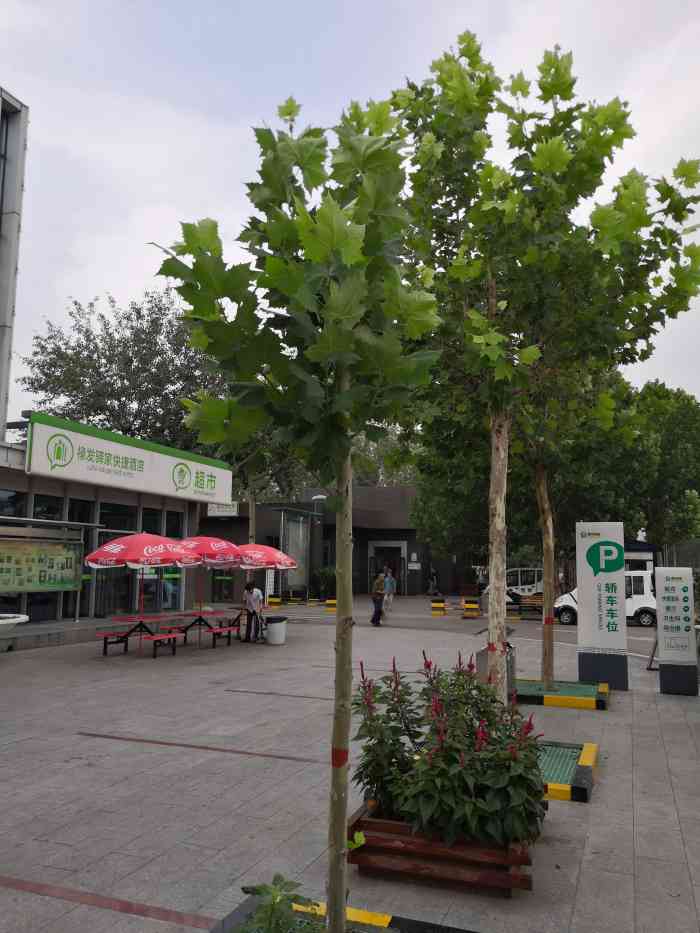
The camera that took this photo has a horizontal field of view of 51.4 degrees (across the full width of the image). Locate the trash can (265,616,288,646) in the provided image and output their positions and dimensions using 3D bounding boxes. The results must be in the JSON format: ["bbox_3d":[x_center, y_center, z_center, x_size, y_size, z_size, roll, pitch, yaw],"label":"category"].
[{"bbox_3d":[-1.710,3.866,17.000,0.500,0.670,0.500,1,-7,-6],"label":"trash can"}]

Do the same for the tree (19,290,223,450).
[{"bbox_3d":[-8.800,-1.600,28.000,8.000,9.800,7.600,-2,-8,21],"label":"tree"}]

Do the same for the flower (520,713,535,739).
[{"bbox_3d":[1.024,1.495,4.200,0.080,0.150,0.075,-2,-8,21],"label":"flower"}]

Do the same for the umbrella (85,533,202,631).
[{"bbox_3d":[-4.070,2.320,14.170,2.320,2.050,2.320,-2,-8,21],"label":"umbrella"}]

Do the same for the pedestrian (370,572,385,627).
[{"bbox_3d":[0.863,4.203,23.000,0.460,1.680,0.360,-5,-9,37],"label":"pedestrian"}]

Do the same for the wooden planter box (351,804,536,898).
[{"bbox_3d":[0.679,2.281,4.675,1.050,0.320,1.240,-2,-7,18],"label":"wooden planter box"}]

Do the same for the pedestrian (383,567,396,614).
[{"bbox_3d":[1.458,4.637,27.000,0.500,1.700,0.380,0,-7,6],"label":"pedestrian"}]

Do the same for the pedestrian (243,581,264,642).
[{"bbox_3d":[-2.372,3.546,17.800,0.520,1.530,0.450,-1,-7,14],"label":"pedestrian"}]

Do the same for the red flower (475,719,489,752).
[{"bbox_3d":[0.732,1.497,4.050,0.078,0.185,0.076,-2,-8,21],"label":"red flower"}]

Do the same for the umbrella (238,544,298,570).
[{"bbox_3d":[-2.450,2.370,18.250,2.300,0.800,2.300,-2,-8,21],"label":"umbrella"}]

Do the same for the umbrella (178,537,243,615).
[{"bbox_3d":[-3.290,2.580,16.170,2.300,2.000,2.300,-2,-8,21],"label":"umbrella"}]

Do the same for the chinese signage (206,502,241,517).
[{"bbox_3d":[-4.764,1.594,27.300,1.250,0.600,0.150,-2,-7,21],"label":"chinese signage"}]

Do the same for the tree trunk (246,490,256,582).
[{"bbox_3d":[-2.968,2.781,22.000,0.200,3.900,0.200,-2,-7,21],"label":"tree trunk"}]

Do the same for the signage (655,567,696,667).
[{"bbox_3d":[4.610,2.220,10.310,0.500,1.570,0.170,-2,-8,21],"label":"signage"}]

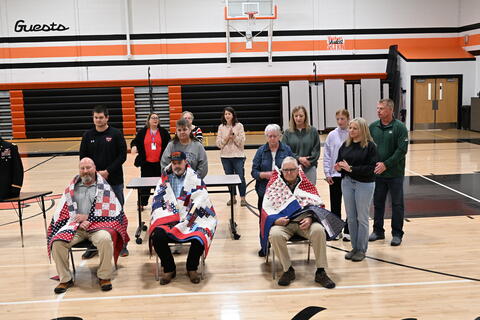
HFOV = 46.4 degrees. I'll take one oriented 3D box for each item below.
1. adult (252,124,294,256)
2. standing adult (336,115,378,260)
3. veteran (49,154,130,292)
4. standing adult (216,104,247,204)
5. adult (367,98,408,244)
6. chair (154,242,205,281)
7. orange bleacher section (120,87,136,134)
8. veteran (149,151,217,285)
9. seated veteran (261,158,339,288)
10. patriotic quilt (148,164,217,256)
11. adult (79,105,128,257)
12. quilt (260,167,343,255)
[{"bbox_3d":[0.414,0.346,6.929,0.515,1.596,0.384,-3,8,-9],"label":"adult"},{"bbox_3d":[1.367,0.331,6.626,0.485,1.656,0.364,4,9,35],"label":"standing adult"},{"bbox_3d":[-1.683,0.649,6.282,0.848,1.283,0.990,-3,8,-12],"label":"veteran"},{"bbox_3d":[-0.146,-0.070,9.641,0.500,1.660,0.360,0,8,8],"label":"standing adult"},{"bbox_3d":[1.860,0.149,7.060,0.540,1.820,0.380,4,9,35],"label":"adult"},{"bbox_3d":[-0.656,0.843,6.127,0.490,0.800,0.520,-2,8,-4],"label":"chair"},{"bbox_3d":[-4.671,-2.046,23.460,0.580,2.050,0.500,-2,8,-4],"label":"orange bleacher section"},{"bbox_3d":[-0.651,0.598,6.343,0.747,1.313,0.929,-2,8,-5],"label":"veteran"},{"bbox_3d":[0.617,0.622,5.908,0.720,1.240,0.840,-2,8,-4],"label":"seated veteran"},{"bbox_3d":[-0.617,0.540,6.006,0.740,0.930,0.620,-2,8,-4],"label":"patriotic quilt"},{"bbox_3d":[-1.637,0.268,6.740,0.570,1.820,0.380,-2,8,-8],"label":"adult"},{"bbox_3d":[0.685,0.562,6.343,0.889,0.909,0.687,-2,8,-7],"label":"quilt"}]

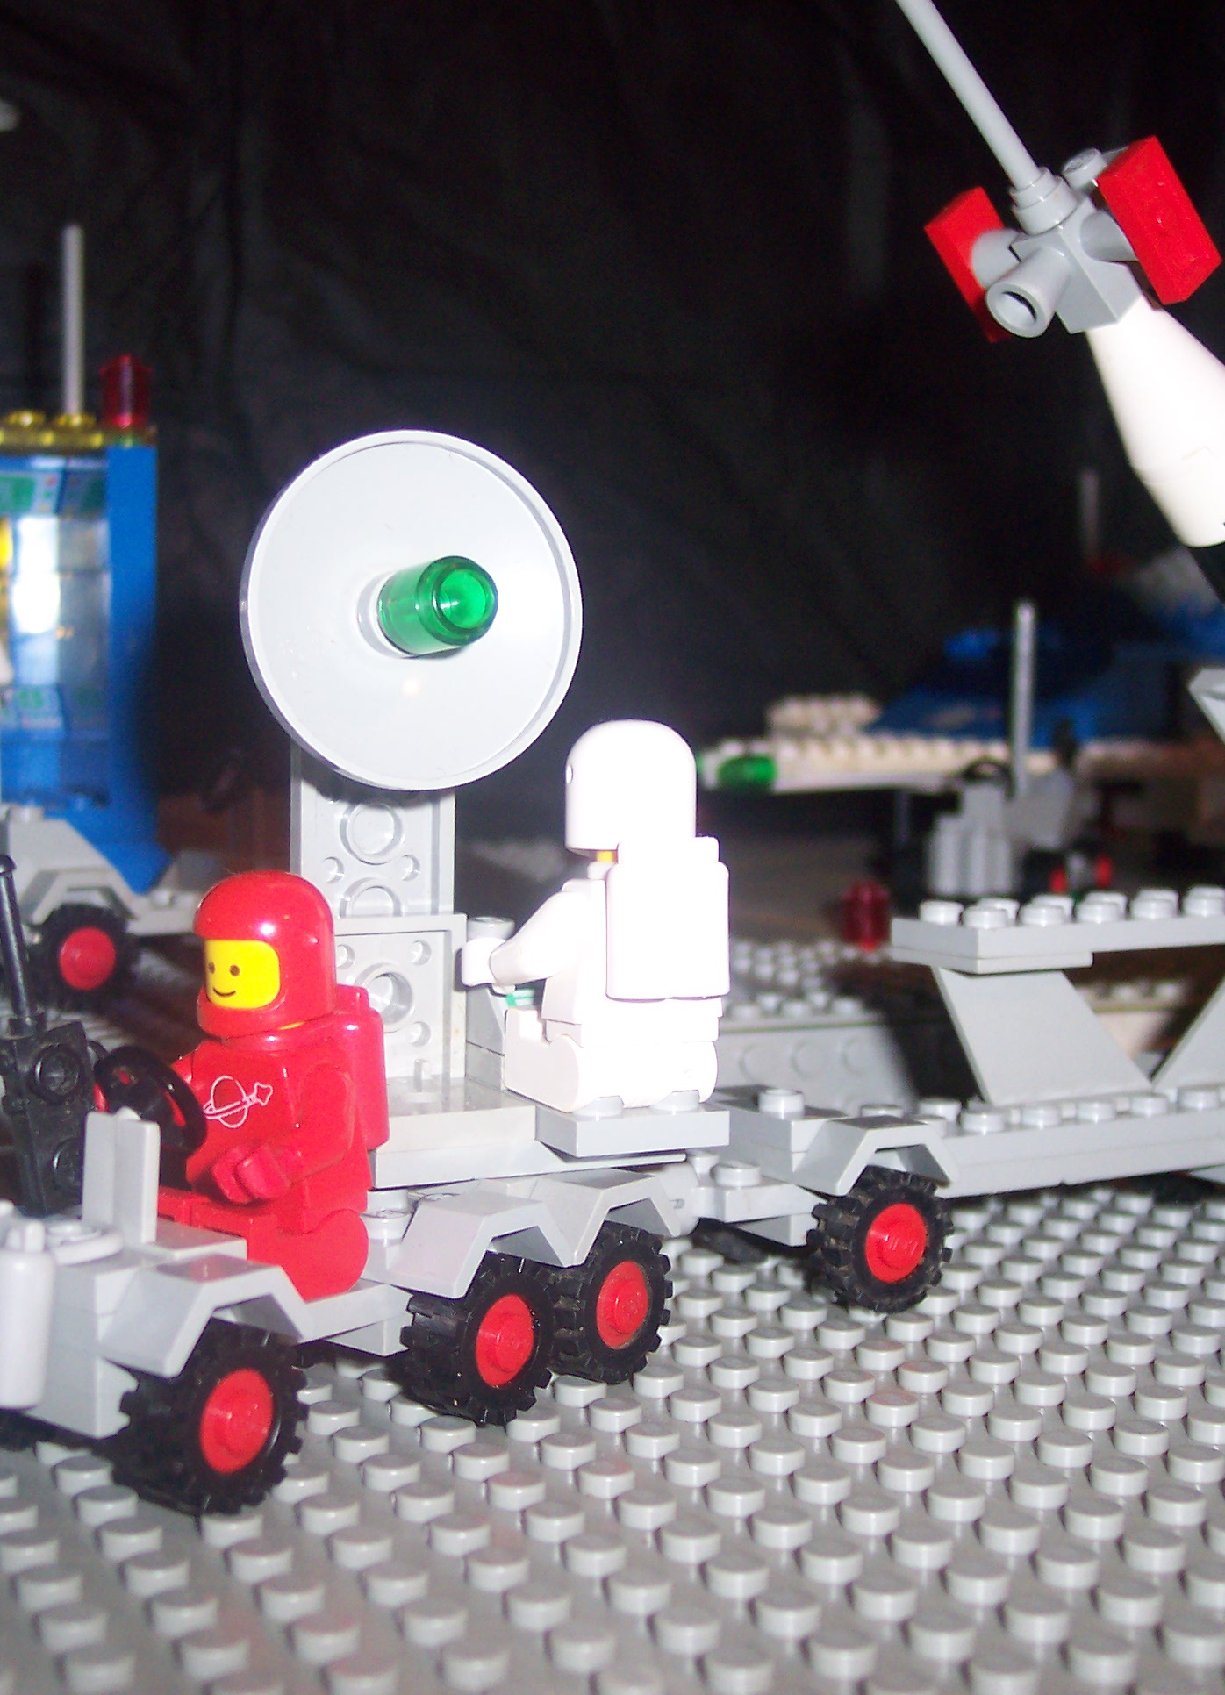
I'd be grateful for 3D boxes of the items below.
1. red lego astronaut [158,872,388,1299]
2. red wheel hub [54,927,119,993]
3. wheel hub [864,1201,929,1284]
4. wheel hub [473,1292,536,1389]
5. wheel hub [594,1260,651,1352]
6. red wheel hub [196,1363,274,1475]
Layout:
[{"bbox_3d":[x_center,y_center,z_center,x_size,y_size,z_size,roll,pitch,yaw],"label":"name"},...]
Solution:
[{"bbox_3d":[-0.031,0.020,0.214,0.023,0.036,0.023,4,5,40],"label":"red lego astronaut"},{"bbox_3d":[-0.075,0.015,0.351,0.009,0.009,0.005,-2,5,-33],"label":"red wheel hub"},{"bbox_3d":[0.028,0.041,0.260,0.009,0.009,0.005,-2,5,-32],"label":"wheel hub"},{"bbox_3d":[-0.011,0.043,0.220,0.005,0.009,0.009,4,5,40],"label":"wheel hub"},{"bbox_3d":[-0.001,0.042,0.233,0.005,0.009,0.009,4,5,40],"label":"wheel hub"},{"bbox_3d":[-0.031,0.045,0.196,0.005,0.009,0.009,4,5,40],"label":"red wheel hub"}]

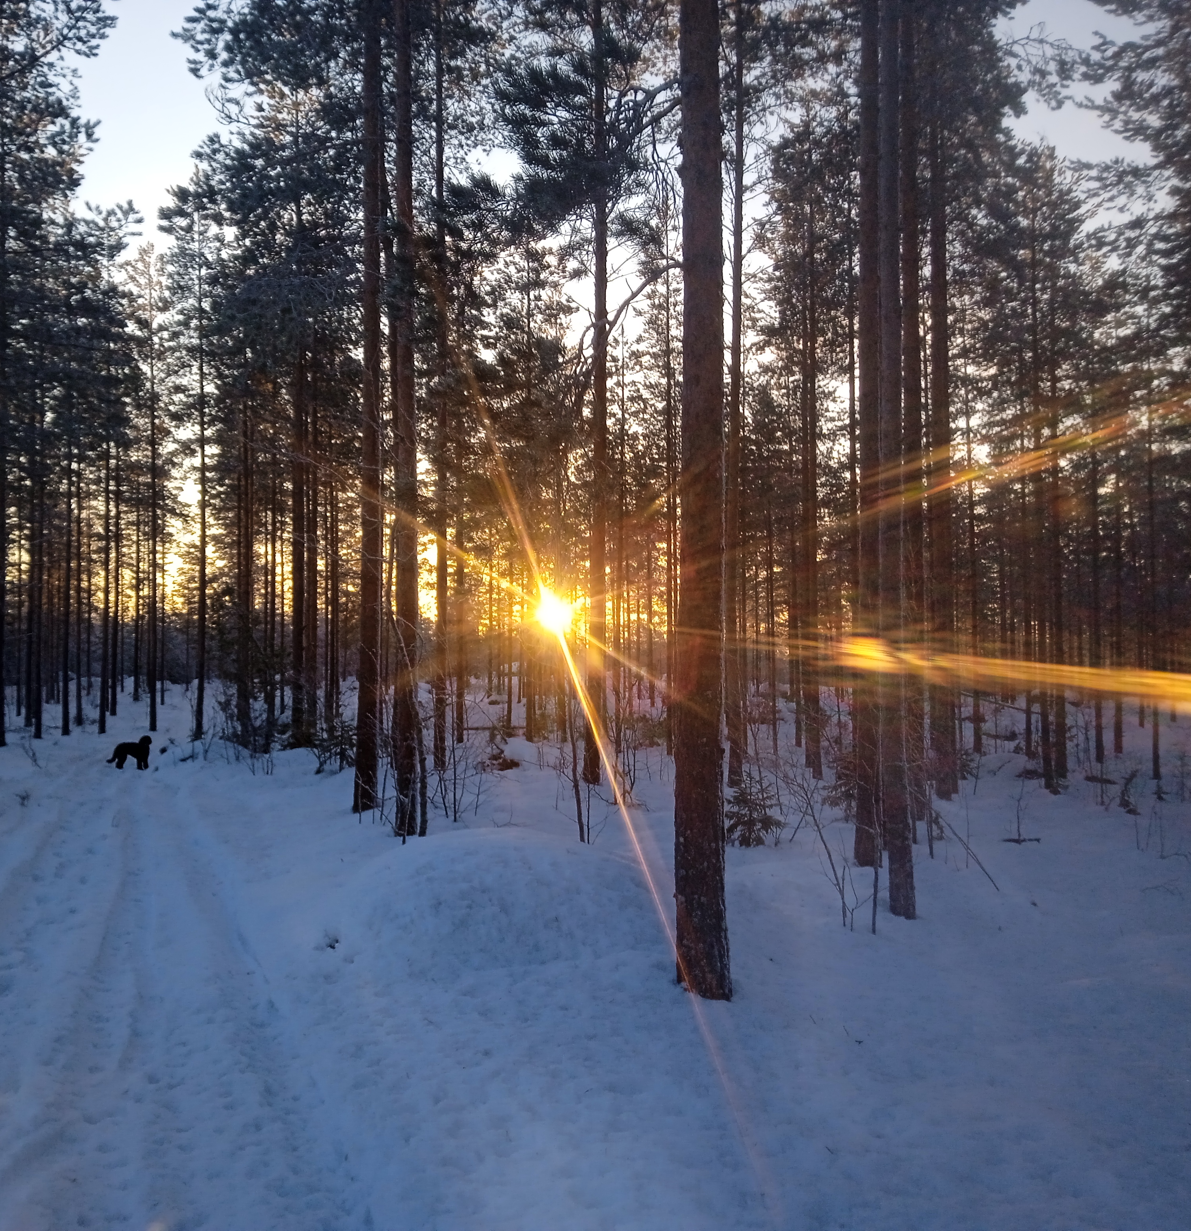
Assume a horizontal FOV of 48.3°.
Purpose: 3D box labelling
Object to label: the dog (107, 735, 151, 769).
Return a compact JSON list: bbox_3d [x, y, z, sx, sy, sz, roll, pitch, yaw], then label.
[{"bbox_3d":[-7.893,2.332,22.500,0.720,0.590,0.240,0,-2,-10],"label":"dog"}]

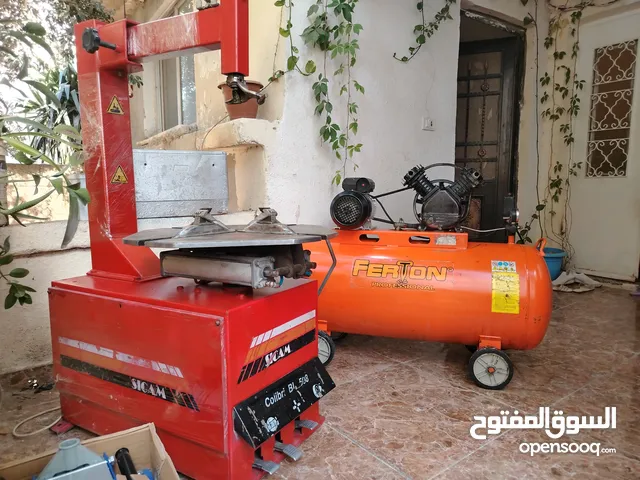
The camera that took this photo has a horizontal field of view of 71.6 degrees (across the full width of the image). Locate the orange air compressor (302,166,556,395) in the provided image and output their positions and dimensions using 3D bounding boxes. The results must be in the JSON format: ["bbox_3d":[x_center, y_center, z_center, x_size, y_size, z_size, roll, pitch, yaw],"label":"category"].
[{"bbox_3d":[0.385,0.116,1.970,1.162,0.886,0.437,2,7,18],"label":"orange air compressor"}]

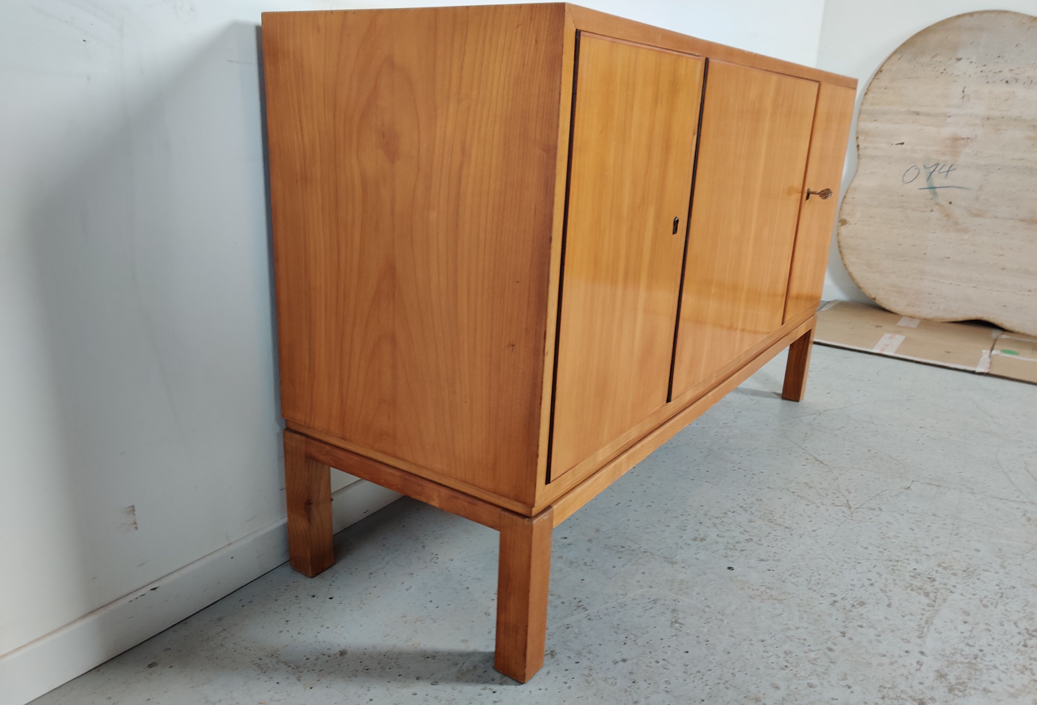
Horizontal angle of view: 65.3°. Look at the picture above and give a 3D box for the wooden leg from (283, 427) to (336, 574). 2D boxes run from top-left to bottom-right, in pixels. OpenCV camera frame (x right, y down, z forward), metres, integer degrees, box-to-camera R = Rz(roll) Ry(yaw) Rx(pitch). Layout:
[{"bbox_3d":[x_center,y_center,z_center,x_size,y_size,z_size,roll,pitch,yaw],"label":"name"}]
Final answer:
[{"bbox_3d":[-0.311,0.220,1.204,0.046,0.225,0.046,13,20,31],"label":"wooden leg"}]

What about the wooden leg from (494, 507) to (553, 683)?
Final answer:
[{"bbox_3d":[0.007,0.296,1.008,0.046,0.225,0.046,13,20,31],"label":"wooden leg"}]

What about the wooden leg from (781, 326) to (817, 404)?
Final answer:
[{"bbox_3d":[0.708,0.011,2.036,0.046,0.225,0.046,13,20,31],"label":"wooden leg"}]

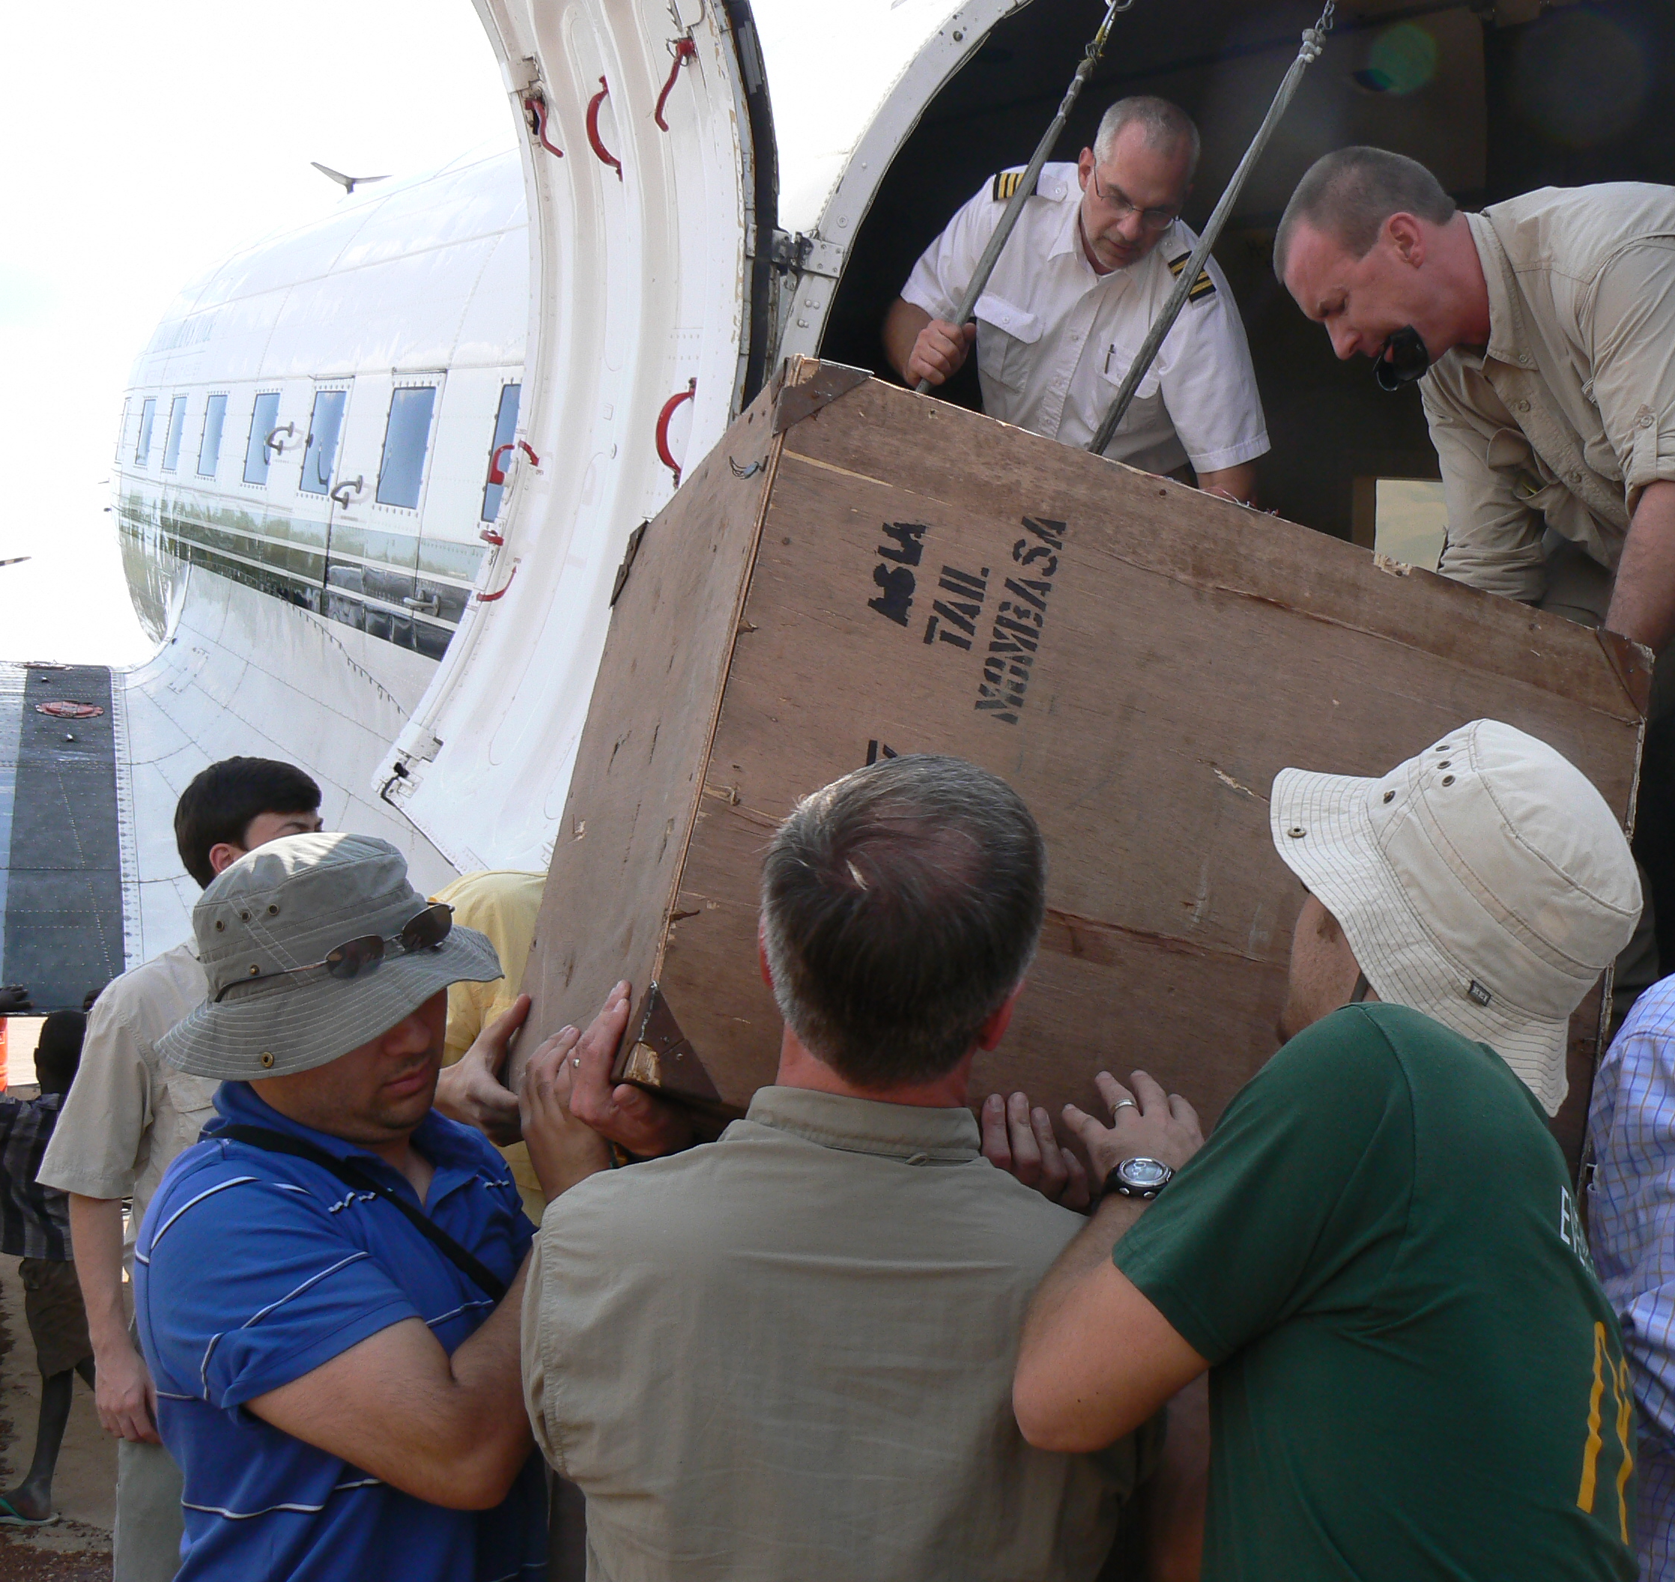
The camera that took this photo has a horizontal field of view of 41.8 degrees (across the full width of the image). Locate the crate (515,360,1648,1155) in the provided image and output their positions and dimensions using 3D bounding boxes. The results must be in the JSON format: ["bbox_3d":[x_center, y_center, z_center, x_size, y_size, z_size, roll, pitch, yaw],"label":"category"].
[{"bbox_3d":[0.214,0.090,2.155,0.877,0.622,0.566,16,-14,-16],"label":"crate"}]

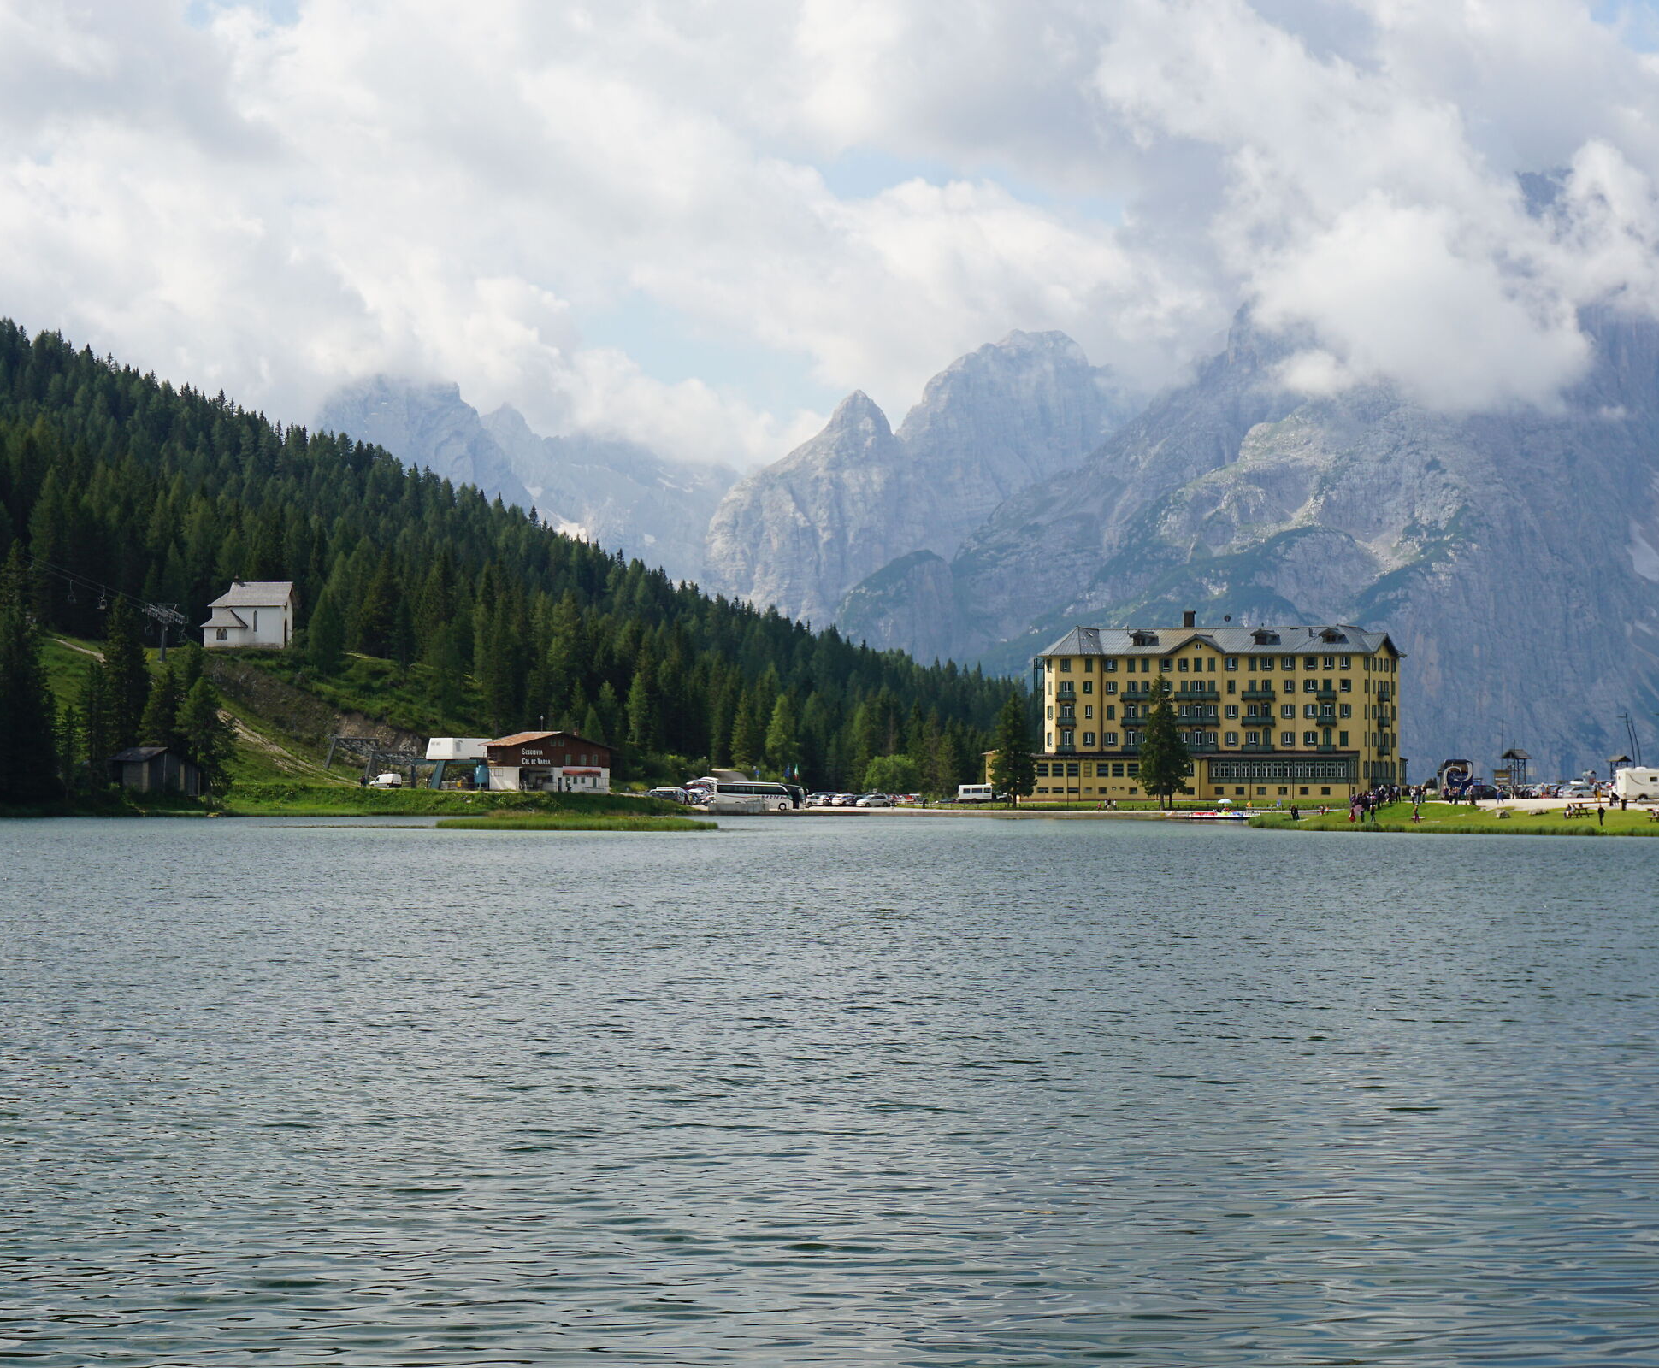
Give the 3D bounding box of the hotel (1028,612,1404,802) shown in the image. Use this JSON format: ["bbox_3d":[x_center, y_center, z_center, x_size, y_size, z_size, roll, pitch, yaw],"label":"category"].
[{"bbox_3d":[52.815,3.514,562.000,47.206,25.686,19.000,-1,-1,26],"label":"hotel"}]

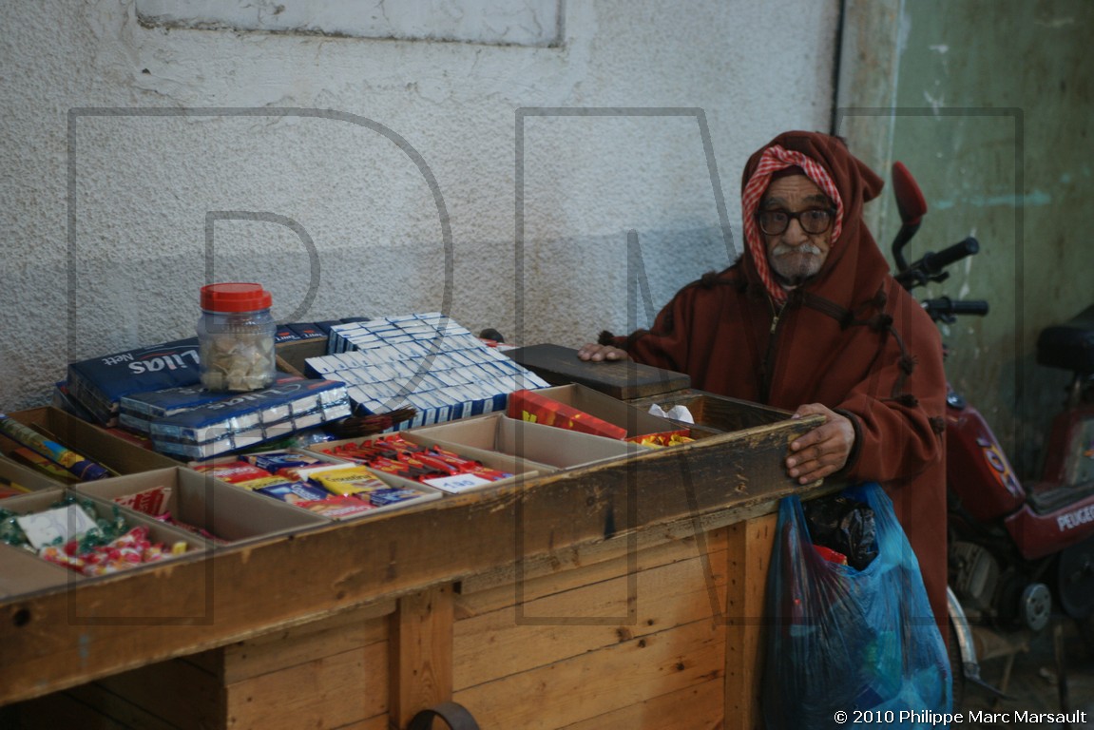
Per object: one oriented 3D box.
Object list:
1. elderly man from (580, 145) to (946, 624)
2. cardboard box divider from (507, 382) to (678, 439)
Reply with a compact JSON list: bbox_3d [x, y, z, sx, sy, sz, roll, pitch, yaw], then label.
[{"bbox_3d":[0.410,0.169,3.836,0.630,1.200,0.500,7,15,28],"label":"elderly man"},{"bbox_3d":[0.076,0.112,3.465,0.152,0.080,0.304,-11,17,-39],"label":"cardboard box divider"}]

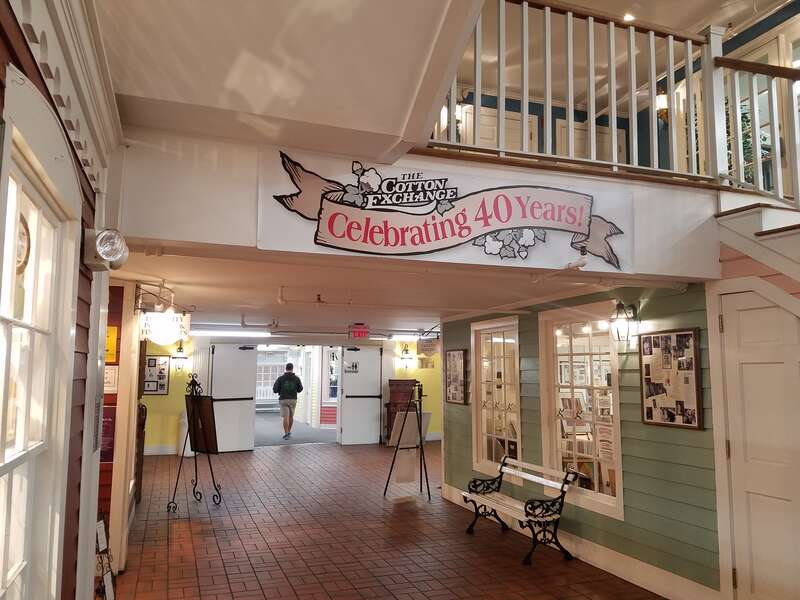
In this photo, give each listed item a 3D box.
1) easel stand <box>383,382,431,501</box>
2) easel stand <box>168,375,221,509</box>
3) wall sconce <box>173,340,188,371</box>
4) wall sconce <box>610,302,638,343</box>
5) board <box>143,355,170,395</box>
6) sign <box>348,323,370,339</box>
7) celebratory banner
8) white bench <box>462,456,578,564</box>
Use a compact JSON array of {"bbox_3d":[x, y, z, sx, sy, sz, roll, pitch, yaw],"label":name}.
[{"bbox_3d":[0.129,1.759,7.540,0.540,1.410,0.560,3,-7,-28],"label":"easel stand"},{"bbox_3d":[-2.447,1.658,7.157,0.520,1.540,0.570,-5,-8,36],"label":"easel stand"},{"bbox_3d":[-4.151,1.050,11.364,0.280,0.570,0.280,2,-7,-21],"label":"wall sconce"},{"bbox_3d":[1.676,0.161,4.459,0.240,0.305,0.165,2,-7,-21],"label":"wall sconce"},{"bbox_3d":[-4.581,1.419,11.296,0.490,0.730,0.030,2,-7,-21],"label":"board"},{"bbox_3d":[-0.627,0.472,9.301,0.345,0.235,0.070,2,-7,-21],"label":"sign"},{"bbox_3d":[0.365,-0.442,3.216,2.130,0.475,0.020,2,-7,-21],"label":"celebratory banner"},{"bbox_3d":[1.047,1.868,5.476,0.490,0.735,1.180,2,-7,-21],"label":"white bench"}]

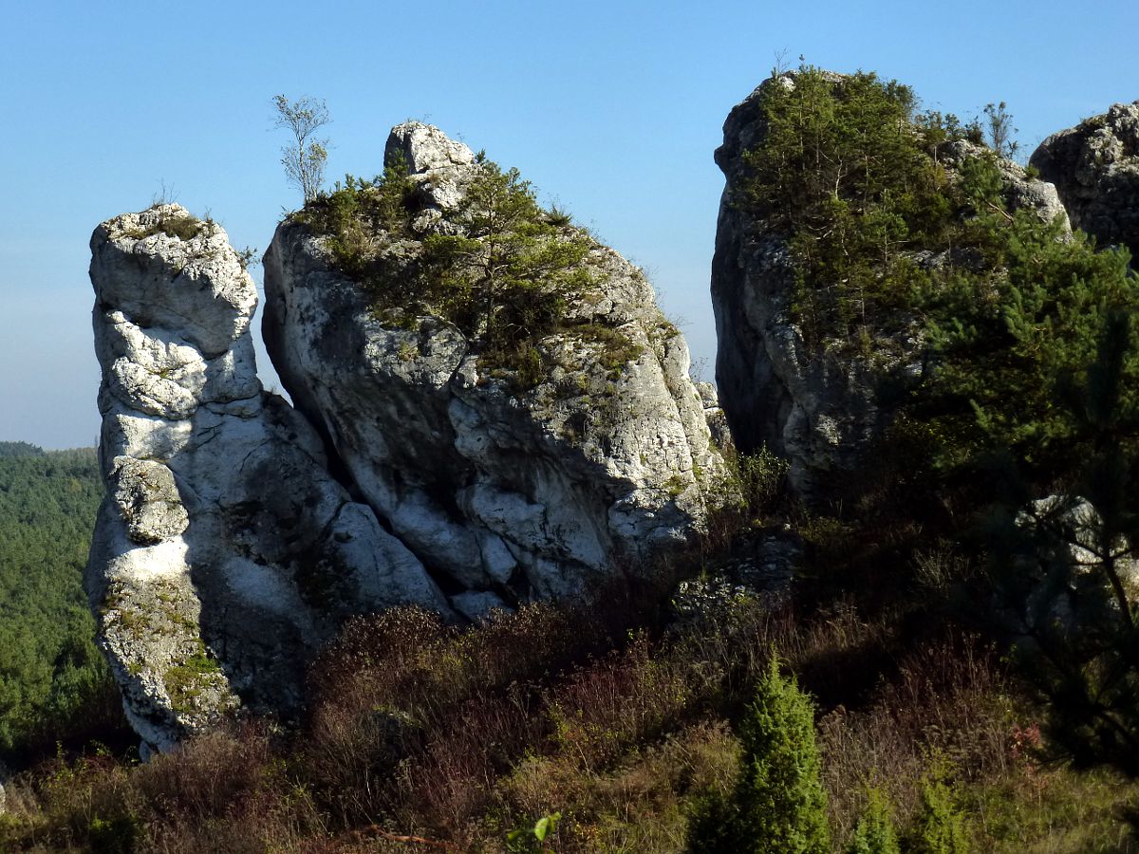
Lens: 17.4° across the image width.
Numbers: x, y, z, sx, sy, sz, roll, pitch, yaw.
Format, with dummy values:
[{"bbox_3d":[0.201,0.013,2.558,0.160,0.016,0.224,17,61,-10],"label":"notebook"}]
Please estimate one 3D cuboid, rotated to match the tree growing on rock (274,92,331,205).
[{"bbox_3d":[-5.174,-5.376,72.000,1.140,2.150,1.050,0,0,0],"label":"tree growing on rock"}]

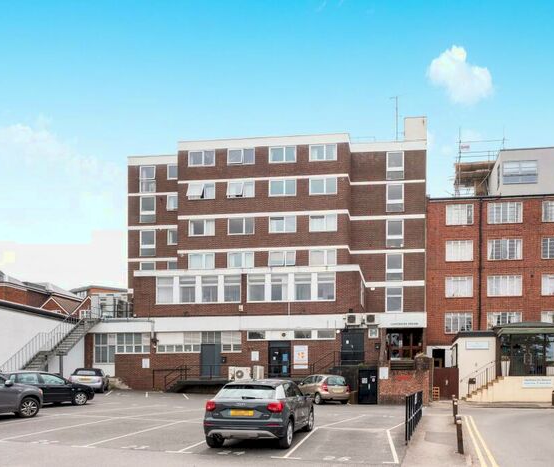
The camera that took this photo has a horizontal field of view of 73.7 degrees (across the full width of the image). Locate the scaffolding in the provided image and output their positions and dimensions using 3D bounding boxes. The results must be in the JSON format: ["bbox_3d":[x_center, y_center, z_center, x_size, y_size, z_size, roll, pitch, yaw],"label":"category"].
[{"bbox_3d":[16.989,-5.831,31.000,4.400,5.700,3.200,0,-6,4],"label":"scaffolding"}]

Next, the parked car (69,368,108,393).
[{"bbox_3d":[-11.200,8.850,22.200,1.740,1.410,4.100,2,-6,-17],"label":"parked car"}]

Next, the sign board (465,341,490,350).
[{"bbox_3d":[12.384,6.929,22.800,1.400,0.520,0.060,0,-6,4],"label":"sign board"}]

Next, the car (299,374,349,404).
[{"bbox_3d":[2.400,9.000,21.200,1.760,1.580,3.850,2,-6,-20],"label":"car"}]

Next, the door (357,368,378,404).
[{"bbox_3d":[5.087,8.599,20.700,1.050,1.980,0.100,0,-6,4],"label":"door"}]

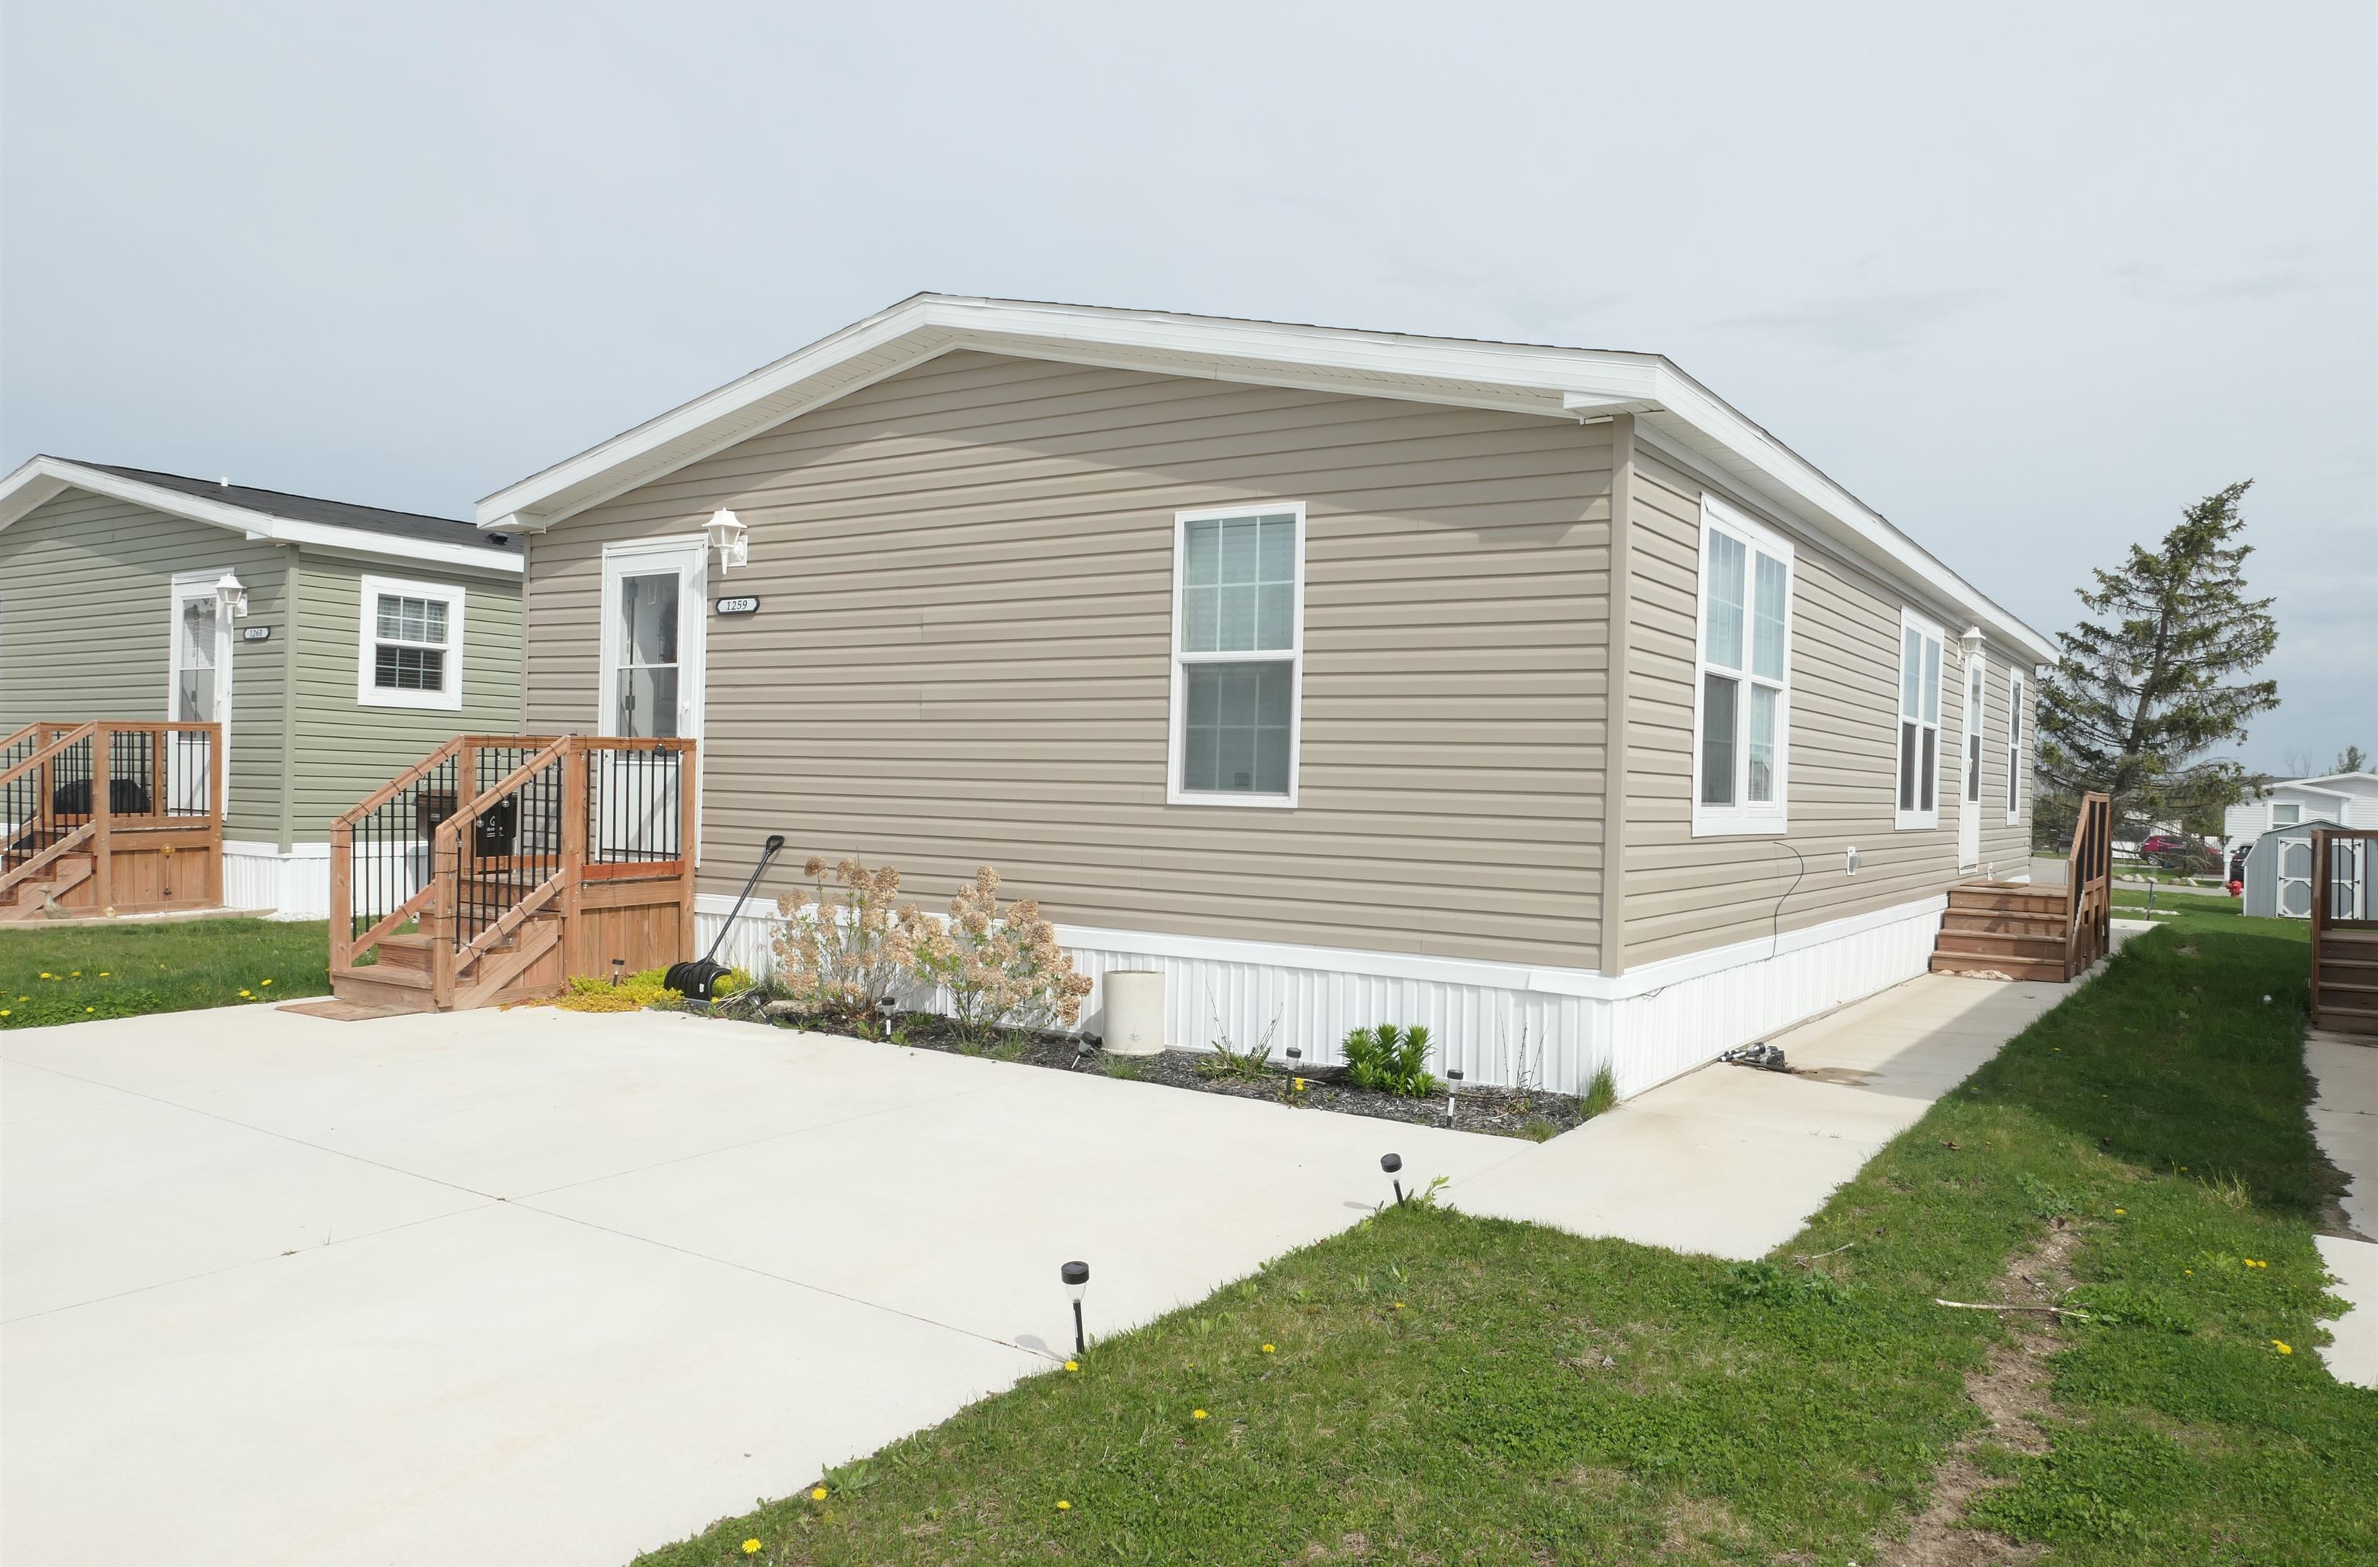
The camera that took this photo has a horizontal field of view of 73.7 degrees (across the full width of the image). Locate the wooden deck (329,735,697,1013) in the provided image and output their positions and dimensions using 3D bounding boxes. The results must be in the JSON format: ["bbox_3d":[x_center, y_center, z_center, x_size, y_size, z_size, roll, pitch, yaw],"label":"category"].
[{"bbox_3d":[-4.249,0.482,10.127,1.188,1.604,1.881,2,0,35],"label":"wooden deck"}]

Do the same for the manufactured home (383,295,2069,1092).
[{"bbox_3d":[2.559,-0.593,15.252,8.781,4.138,14.949,2,0,35],"label":"manufactured home"}]

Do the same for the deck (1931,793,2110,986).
[{"bbox_3d":[7.682,0.883,14.511,1.089,1.554,3.267,2,0,35],"label":"deck"}]

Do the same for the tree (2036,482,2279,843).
[{"bbox_3d":[39.420,-4.268,65.000,9.200,15.900,9.200,2,0,35],"label":"tree"}]

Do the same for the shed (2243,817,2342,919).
[{"bbox_3d":[22.203,1.621,31.069,2.400,1.952,2.600,2,0,35],"label":"shed"}]

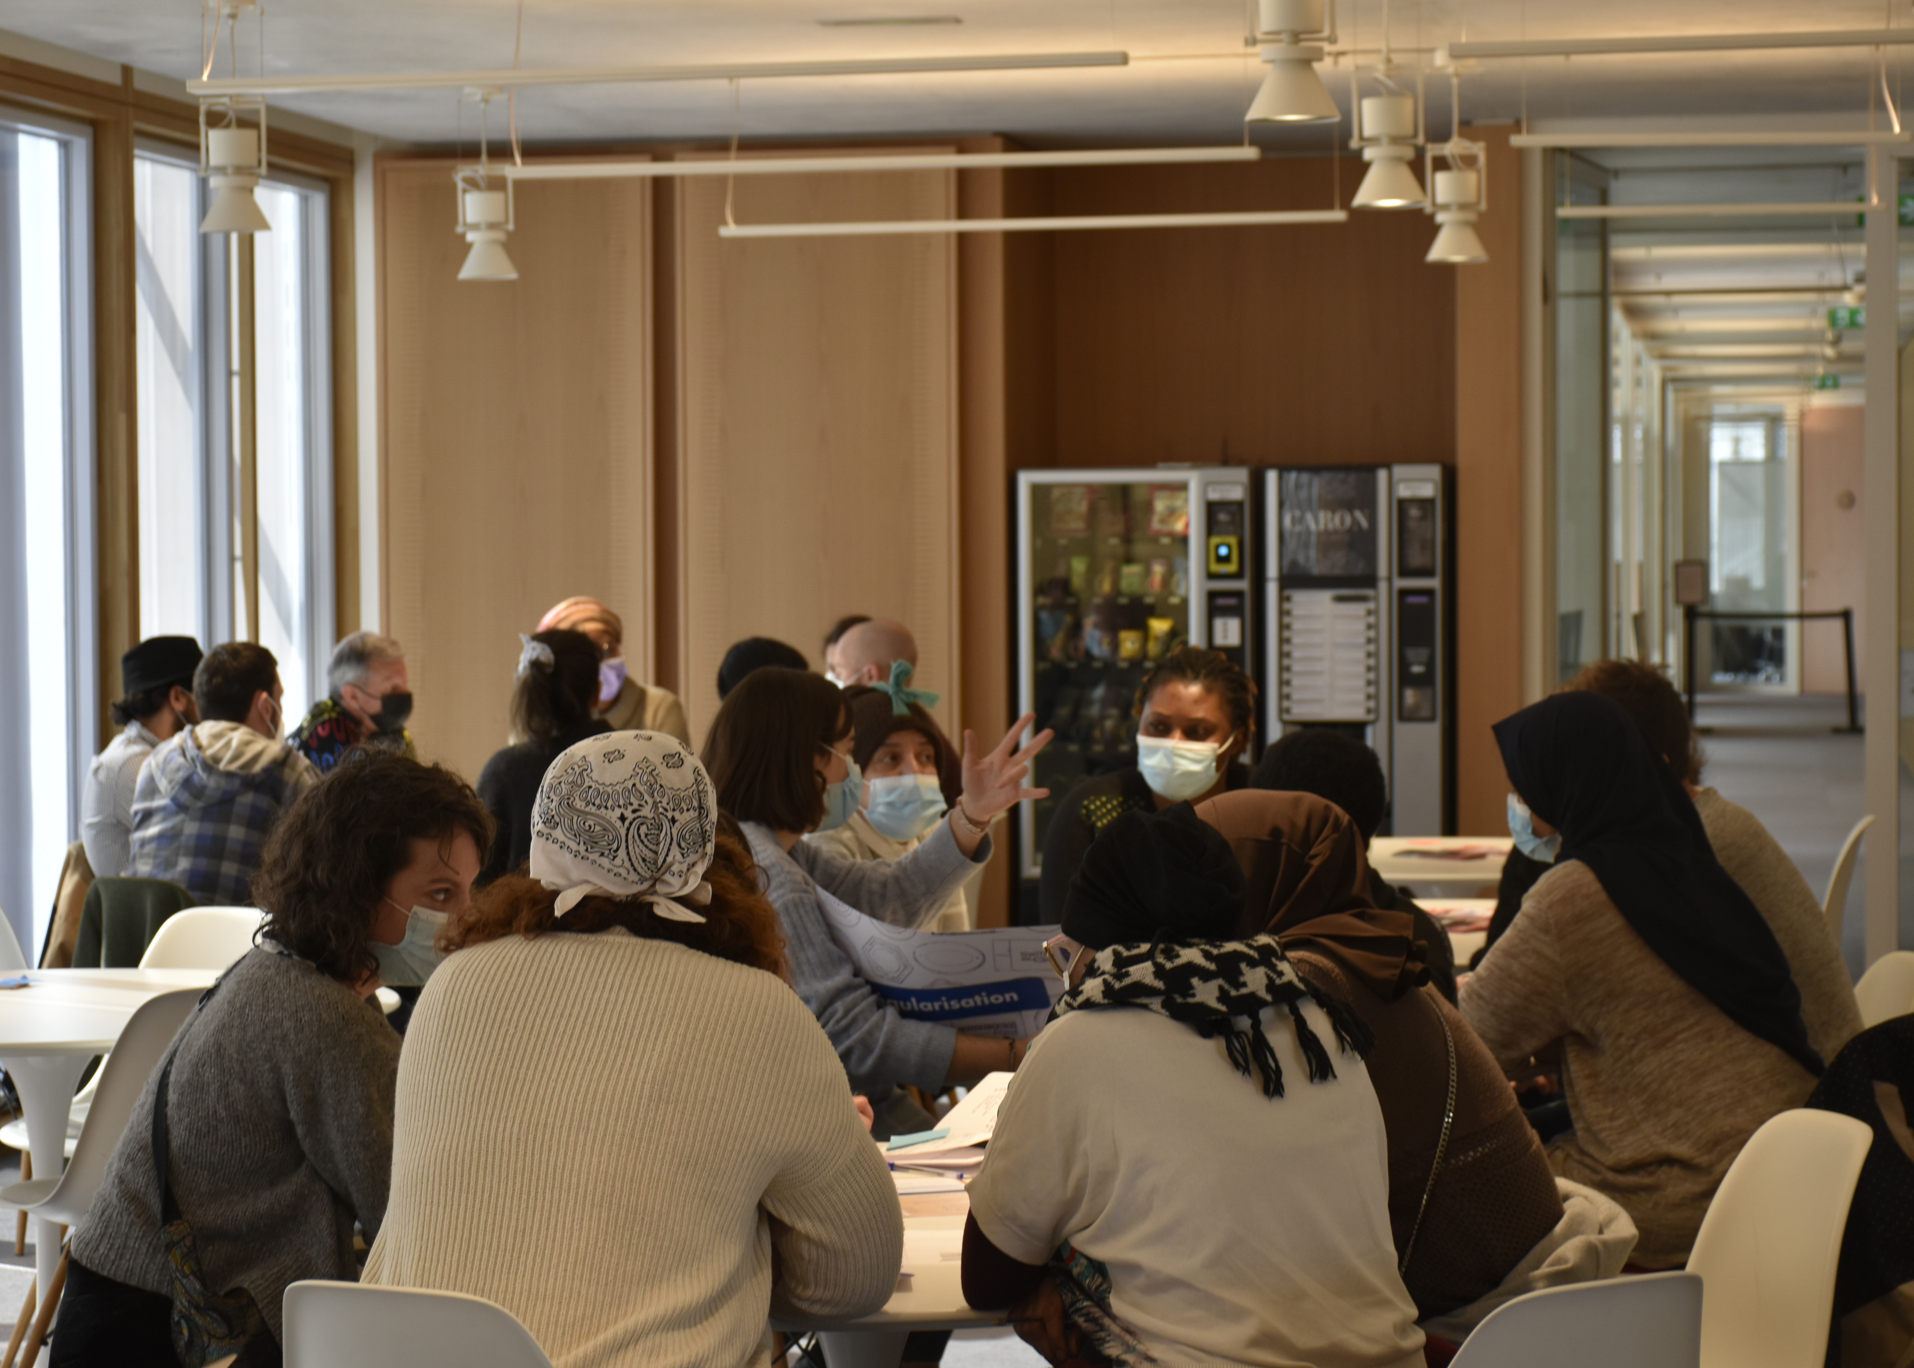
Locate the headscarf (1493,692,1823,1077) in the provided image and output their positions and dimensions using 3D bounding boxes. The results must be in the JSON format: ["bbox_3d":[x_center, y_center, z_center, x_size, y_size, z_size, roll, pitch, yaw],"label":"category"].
[{"bbox_3d":[0.939,0.270,5.750,0.400,0.520,0.360,0,2,21],"label":"headscarf"}]

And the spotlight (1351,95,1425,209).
[{"bbox_3d":[0.977,-1.204,9.700,0.167,0.245,0.167,0,2,11],"label":"spotlight"}]

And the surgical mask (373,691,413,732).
[{"bbox_3d":[-1.313,0.065,9.950,0.090,0.100,0.130,0,2,22],"label":"surgical mask"}]

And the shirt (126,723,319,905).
[{"bbox_3d":[-1.551,0.421,9.200,0.500,0.640,0.380,1,2,30],"label":"shirt"}]

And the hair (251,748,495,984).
[{"bbox_3d":[-0.636,0.197,4.650,0.255,0.250,0.215,9,5,20],"label":"hair"}]

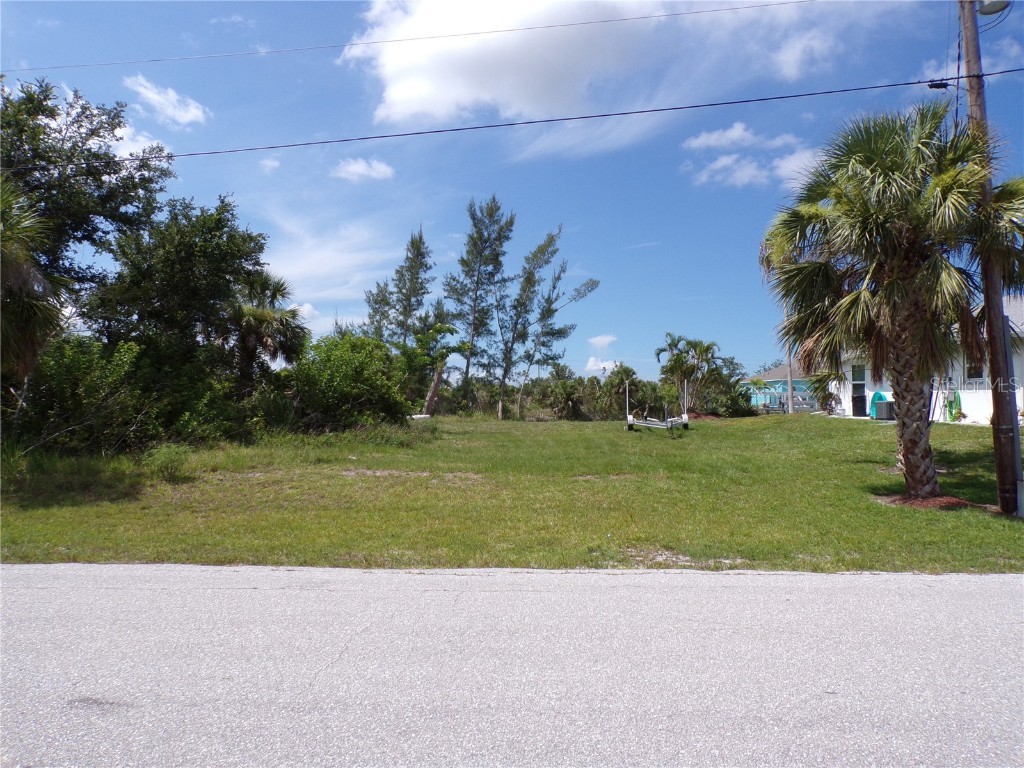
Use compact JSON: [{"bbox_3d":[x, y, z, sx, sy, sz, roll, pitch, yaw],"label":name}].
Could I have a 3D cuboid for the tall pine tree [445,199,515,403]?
[{"bbox_3d":[-2.170,-5.054,46.000,4.700,14.450,4.700,0,-1,0],"label":"tall pine tree"}]

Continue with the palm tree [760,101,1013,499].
[{"bbox_3d":[6.074,-1.329,11.100,4.200,6.210,4.200,0,-1,0],"label":"palm tree"}]

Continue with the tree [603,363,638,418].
[{"bbox_3d":[6.418,0.414,42.000,2.200,3.370,2.200,0,-1,0],"label":"tree"}]

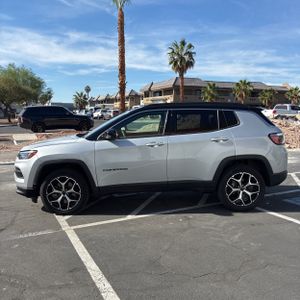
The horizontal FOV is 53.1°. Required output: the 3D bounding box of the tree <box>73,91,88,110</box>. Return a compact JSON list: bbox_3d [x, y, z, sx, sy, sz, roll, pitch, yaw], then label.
[{"bbox_3d":[-13.585,-8.895,59.333,3.100,5.040,3.100,0,8,0],"label":"tree"}]

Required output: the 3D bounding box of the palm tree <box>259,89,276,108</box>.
[{"bbox_3d":[19.998,-7.956,51.415,3.120,4.880,3.120,0,8,0],"label":"palm tree"}]

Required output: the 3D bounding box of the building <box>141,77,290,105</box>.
[{"bbox_3d":[14.041,-10.911,64.584,30.000,7.300,14.600,-4,9,-28],"label":"building"}]

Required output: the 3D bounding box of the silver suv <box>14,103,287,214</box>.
[{"bbox_3d":[0.030,0.010,5.248,4.410,1.650,1.920,-1,8,-2],"label":"silver suv"}]

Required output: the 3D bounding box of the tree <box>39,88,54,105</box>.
[{"bbox_3d":[-20.281,-9.160,59.292,3.200,5.660,3.200,0,8,0],"label":"tree"}]

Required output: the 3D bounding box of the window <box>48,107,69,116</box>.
[{"bbox_3d":[-6.171,-2.591,20.298,1.240,0.570,0.100,-5,9,-30],"label":"window"}]

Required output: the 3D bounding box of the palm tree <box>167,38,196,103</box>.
[{"bbox_3d":[3.668,-7.802,34.269,3.260,9.340,3.260,0,8,0],"label":"palm tree"}]

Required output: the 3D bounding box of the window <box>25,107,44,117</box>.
[{"bbox_3d":[-7.497,-2.493,19.525,1.150,0.550,0.100,-5,9,-30],"label":"window"}]

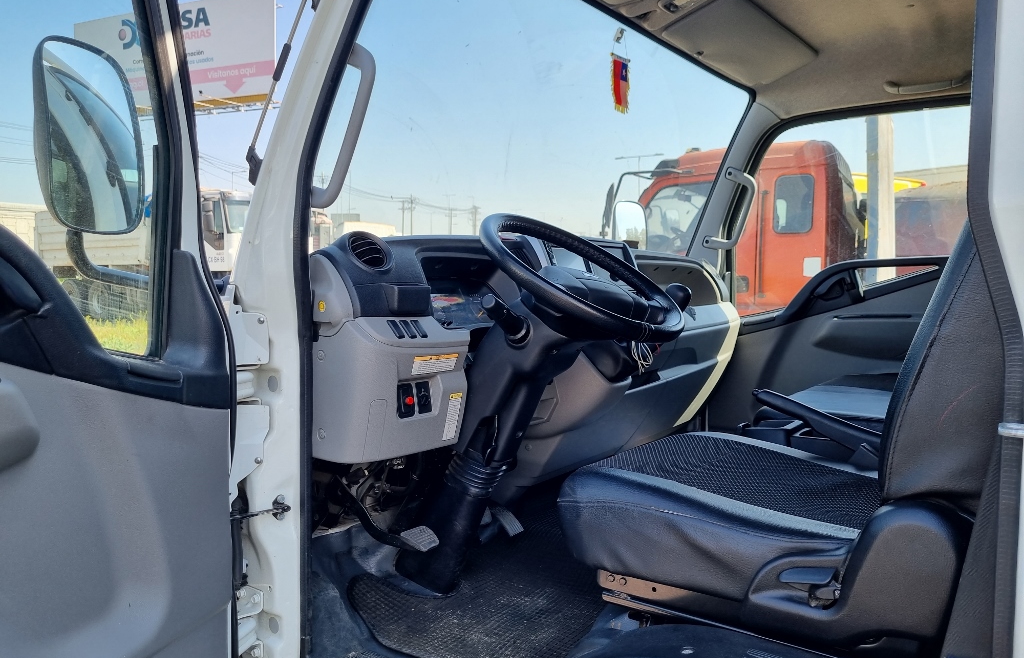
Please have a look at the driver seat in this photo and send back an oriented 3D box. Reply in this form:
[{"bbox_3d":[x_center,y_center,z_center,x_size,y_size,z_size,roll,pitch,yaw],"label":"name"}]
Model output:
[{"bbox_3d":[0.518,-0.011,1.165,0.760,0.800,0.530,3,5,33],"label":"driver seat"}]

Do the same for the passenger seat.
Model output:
[{"bbox_3d":[1.051,-0.038,1.825,0.620,0.750,0.640,3,5,33],"label":"passenger seat"}]

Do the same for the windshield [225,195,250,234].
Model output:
[{"bbox_3d":[-6.221,-2.750,18.800,0.320,0.850,2.100,2,5,26],"label":"windshield"}]

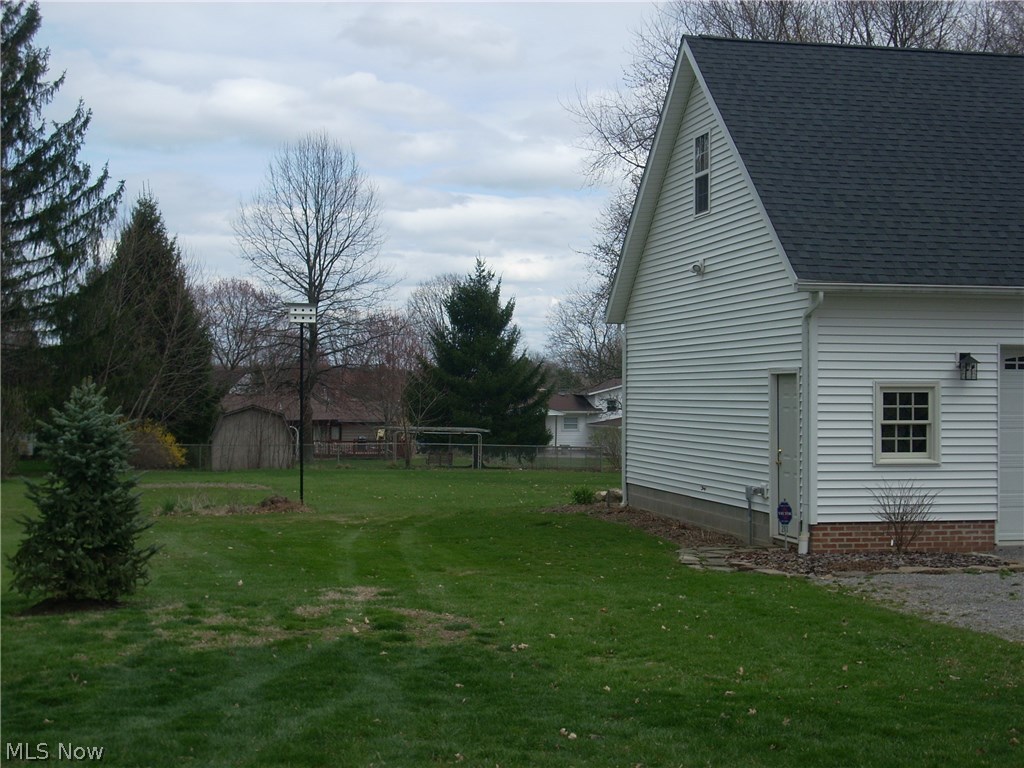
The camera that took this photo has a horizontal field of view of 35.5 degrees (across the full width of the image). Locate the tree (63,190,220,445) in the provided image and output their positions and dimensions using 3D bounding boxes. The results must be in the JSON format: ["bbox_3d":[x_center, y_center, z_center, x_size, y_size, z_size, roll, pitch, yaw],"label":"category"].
[{"bbox_3d":[-16.890,-2.490,73.000,6.950,12.340,6.800,0,0,-11],"label":"tree"}]

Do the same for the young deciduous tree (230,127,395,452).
[{"bbox_3d":[-10.140,-4.520,82.000,8.210,16.990,8.000,0,0,-11],"label":"young deciduous tree"}]

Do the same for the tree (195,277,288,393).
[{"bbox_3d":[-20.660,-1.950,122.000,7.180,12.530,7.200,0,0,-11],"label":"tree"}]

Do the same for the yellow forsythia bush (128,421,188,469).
[{"bbox_3d":[-14.950,2.550,67.000,2.600,2.030,2.300,0,0,-11],"label":"yellow forsythia bush"}]

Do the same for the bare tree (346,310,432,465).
[{"bbox_3d":[-5.850,0.160,75.000,4.040,7.420,4.000,0,0,-11],"label":"bare tree"}]

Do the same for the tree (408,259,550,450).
[{"bbox_3d":[-1.440,-0.960,71.000,6.310,9.250,6.200,0,0,-11],"label":"tree"}]

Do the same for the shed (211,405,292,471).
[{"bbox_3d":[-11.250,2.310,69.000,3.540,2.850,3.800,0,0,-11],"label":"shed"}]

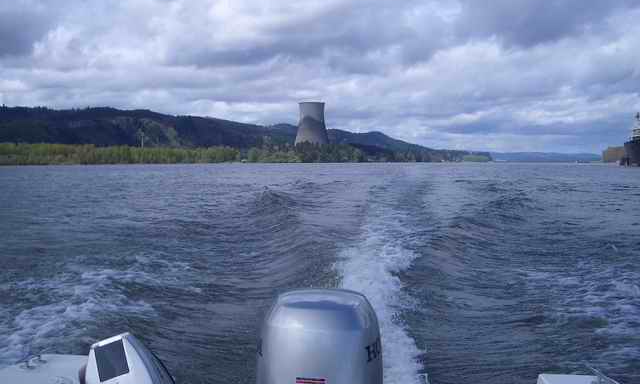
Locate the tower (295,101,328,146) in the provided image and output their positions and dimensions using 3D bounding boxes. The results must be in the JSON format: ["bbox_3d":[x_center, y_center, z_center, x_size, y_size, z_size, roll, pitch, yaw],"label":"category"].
[{"bbox_3d":[-22.097,-175.378,1810.000,112.000,152.000,112.000,0,3,0],"label":"tower"}]

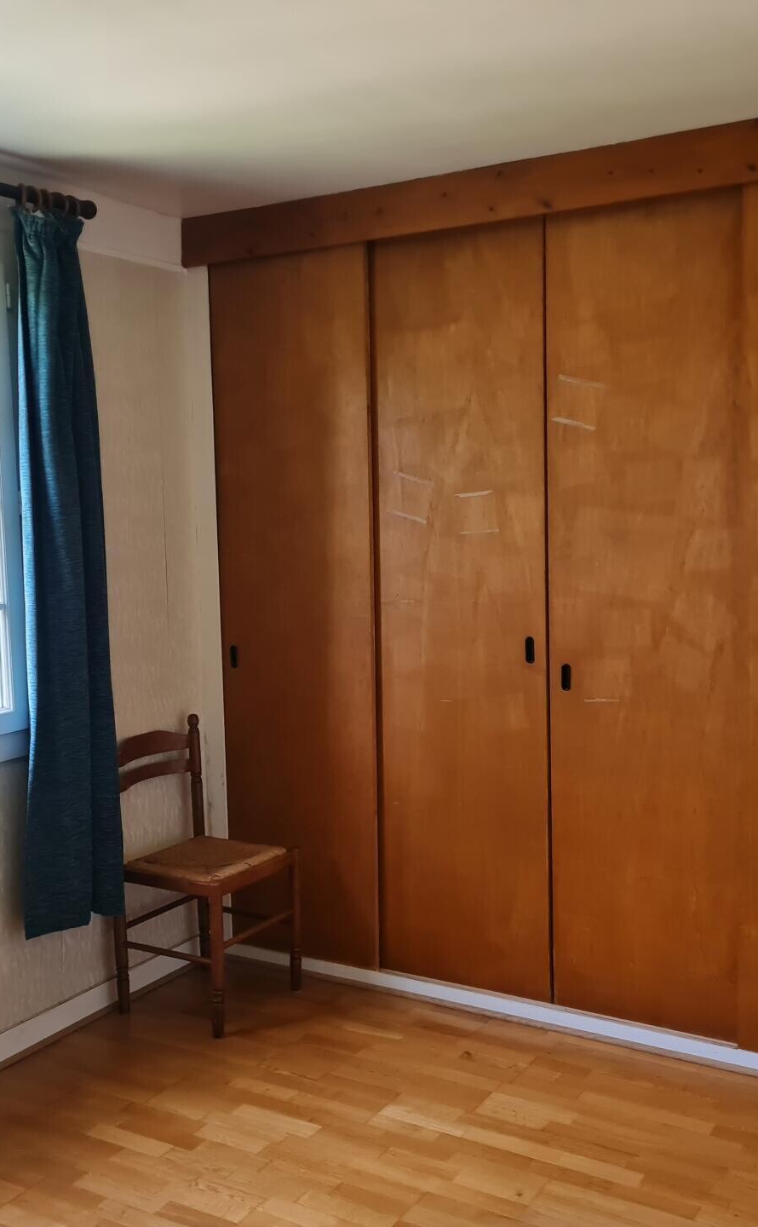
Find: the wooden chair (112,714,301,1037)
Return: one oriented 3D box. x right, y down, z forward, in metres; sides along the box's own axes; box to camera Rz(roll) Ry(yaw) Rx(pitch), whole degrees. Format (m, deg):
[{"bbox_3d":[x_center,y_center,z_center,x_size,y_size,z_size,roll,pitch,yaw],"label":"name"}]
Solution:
[{"bbox_3d":[-0.538,0.788,3.842,0.452,0.872,0.434,2,7,31],"label":"wooden chair"}]

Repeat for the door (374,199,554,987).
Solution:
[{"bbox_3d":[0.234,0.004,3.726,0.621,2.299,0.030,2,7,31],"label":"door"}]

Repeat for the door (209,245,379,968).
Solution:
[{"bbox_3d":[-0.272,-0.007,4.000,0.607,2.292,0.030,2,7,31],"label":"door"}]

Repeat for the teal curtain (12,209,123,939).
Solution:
[{"bbox_3d":[-0.891,-0.097,3.467,0.103,2.000,0.288,2,7,31],"label":"teal curtain"}]

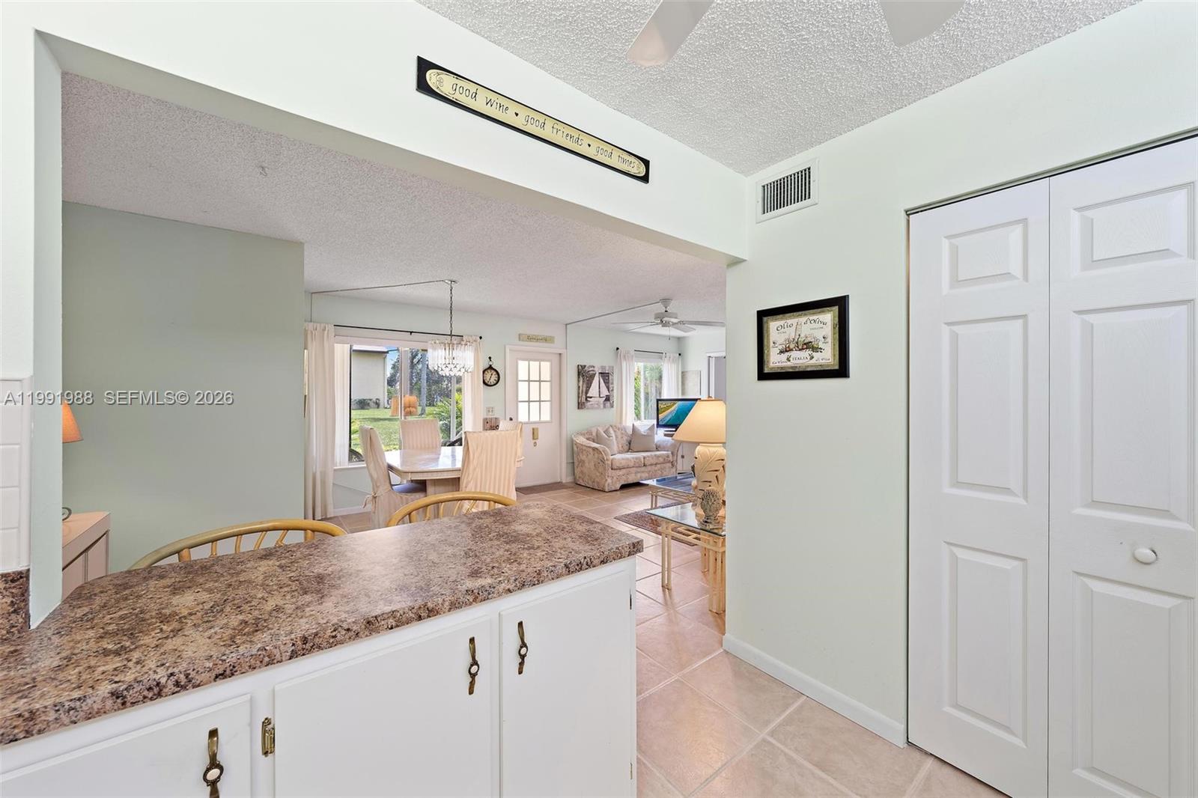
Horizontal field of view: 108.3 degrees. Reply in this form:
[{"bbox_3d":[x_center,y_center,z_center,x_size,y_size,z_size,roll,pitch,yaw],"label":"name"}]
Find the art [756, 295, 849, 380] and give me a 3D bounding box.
[{"bbox_3d":[0.913,-0.258,1.954,0.025,0.342,0.420,0,0,-37],"label":"art"}]

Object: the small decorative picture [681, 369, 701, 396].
[{"bbox_3d":[1.705,-0.257,8.050,0.030,0.550,0.440,0,0,-37],"label":"small decorative picture"}]

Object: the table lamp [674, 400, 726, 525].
[{"bbox_3d":[0.758,0.386,2.932,0.520,0.810,0.520,0,0,-37],"label":"table lamp"}]

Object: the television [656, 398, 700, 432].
[{"bbox_3d":[1.429,0.289,7.720,0.780,0.570,0.200,0,0,8],"label":"television"}]

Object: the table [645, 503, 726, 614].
[{"bbox_3d":[0.799,1.056,2.994,0.660,0.530,0.660,0,0,-37],"label":"table"}]

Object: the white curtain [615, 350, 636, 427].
[{"bbox_3d":[0.470,0.222,7.372,0.430,2.150,0.120,0,0,-37],"label":"white curtain"}]

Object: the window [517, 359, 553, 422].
[{"bbox_3d":[-0.936,-0.117,6.459,0.590,0.930,0.050,0,0,-37],"label":"window"}]

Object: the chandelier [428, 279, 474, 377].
[{"bbox_3d":[-1.440,-0.693,4.236,0.450,0.950,0.450,0,0,-37],"label":"chandelier"}]

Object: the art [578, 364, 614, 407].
[{"bbox_3d":[-0.032,-0.183,7.050,0.745,0.710,0.035,0,0,-37],"label":"art"}]

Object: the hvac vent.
[{"bbox_3d":[0.869,-0.967,2.020,0.020,0.200,0.300,0,0,-37],"label":"hvac vent"}]

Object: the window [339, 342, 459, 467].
[{"bbox_3d":[-2.385,0.030,5.326,1.480,1.450,0.100,0,0,-37],"label":"window"}]

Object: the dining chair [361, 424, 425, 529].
[{"bbox_3d":[-1.888,0.792,4.084,0.620,1.070,0.480,0,0,-37],"label":"dining chair"}]

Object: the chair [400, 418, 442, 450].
[{"bbox_3d":[-1.949,0.783,4.933,0.460,1.065,0.580,0,0,-37],"label":"chair"}]

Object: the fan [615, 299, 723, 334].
[{"bbox_3d":[0.770,-0.973,4.938,1.300,0.330,1.300,0,0,-37],"label":"fan"}]

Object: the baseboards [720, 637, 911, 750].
[{"bbox_3d":[0.913,1.286,1.970,0.015,0.088,0.820,0,0,-37],"label":"baseboards"}]

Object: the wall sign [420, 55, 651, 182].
[{"bbox_3d":[-0.153,-0.913,1.486,0.900,0.098,0.020,0,0,-37],"label":"wall sign"}]

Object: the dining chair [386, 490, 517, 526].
[{"bbox_3d":[-0.511,0.863,1.595,0.530,0.930,0.540,0,0,-37],"label":"dining chair"}]

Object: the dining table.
[{"bbox_3d":[-1.524,0.957,4.350,1.140,0.740,1.760,0,0,-37],"label":"dining table"}]

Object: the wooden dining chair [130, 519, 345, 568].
[{"bbox_3d":[-0.966,0.866,1.203,0.530,0.930,0.540,0,0,-37],"label":"wooden dining chair"}]

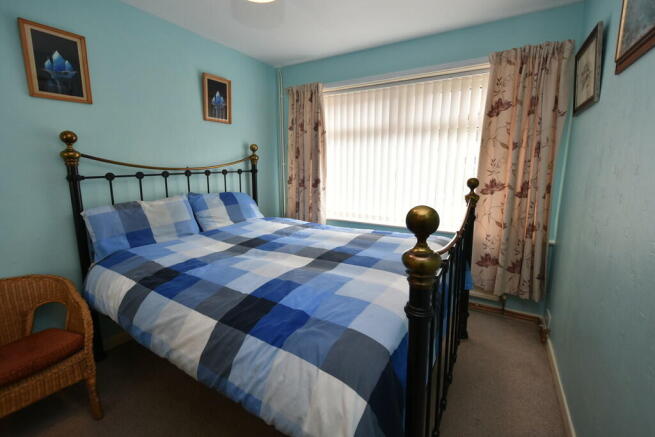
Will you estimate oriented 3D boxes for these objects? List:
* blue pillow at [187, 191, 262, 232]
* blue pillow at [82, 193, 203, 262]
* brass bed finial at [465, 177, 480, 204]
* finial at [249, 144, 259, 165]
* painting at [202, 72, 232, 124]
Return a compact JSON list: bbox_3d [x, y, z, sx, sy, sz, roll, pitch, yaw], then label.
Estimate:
[{"bbox_3d":[-0.871,-0.061,2.485,0.150,0.420,0.670,-32,-8,32],"label":"blue pillow"},{"bbox_3d":[-1.227,0.055,1.881,0.150,0.420,0.680,-32,-8,32],"label":"blue pillow"},{"bbox_3d":[0.963,-0.182,1.807,0.085,0.182,0.085,5,12,31],"label":"brass bed finial"},{"bbox_3d":[-0.750,-0.651,2.785,0.085,0.187,0.085,5,12,31],"label":"finial"},{"bbox_3d":[-0.993,-1.077,2.484,0.025,0.390,0.285,5,12,31],"label":"painting"}]

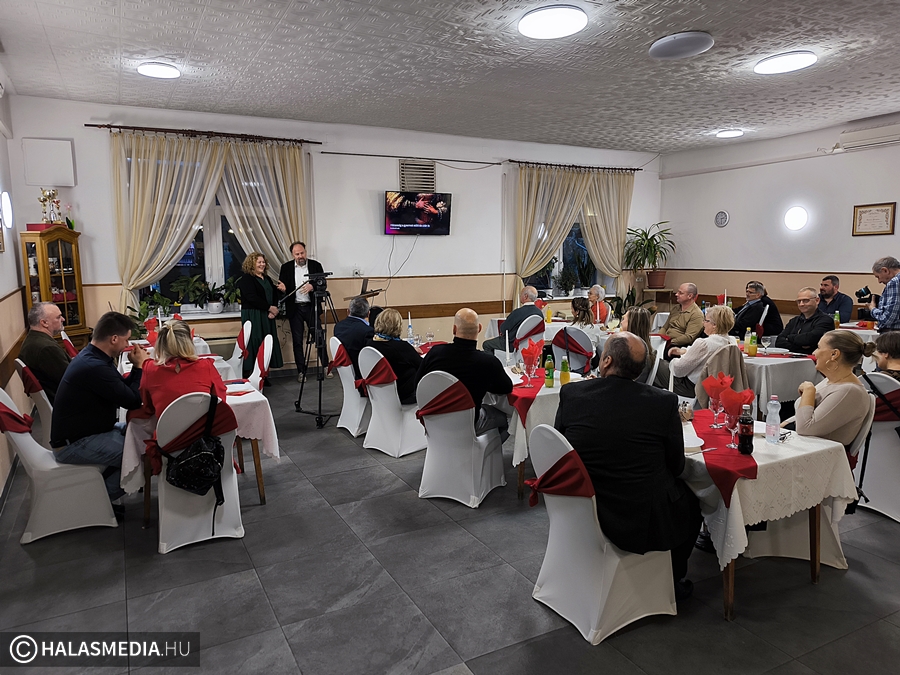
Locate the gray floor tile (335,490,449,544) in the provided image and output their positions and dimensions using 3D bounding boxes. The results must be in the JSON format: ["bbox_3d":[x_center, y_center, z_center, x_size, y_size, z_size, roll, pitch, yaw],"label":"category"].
[{"bbox_3d":[-0.376,1.132,3.980,0.600,0.010,0.600,-5,9,-28],"label":"gray floor tile"}]

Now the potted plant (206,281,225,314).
[{"bbox_3d":[-3.109,-0.531,8.255,0.240,0.440,0.240,-4,9,-28],"label":"potted plant"}]

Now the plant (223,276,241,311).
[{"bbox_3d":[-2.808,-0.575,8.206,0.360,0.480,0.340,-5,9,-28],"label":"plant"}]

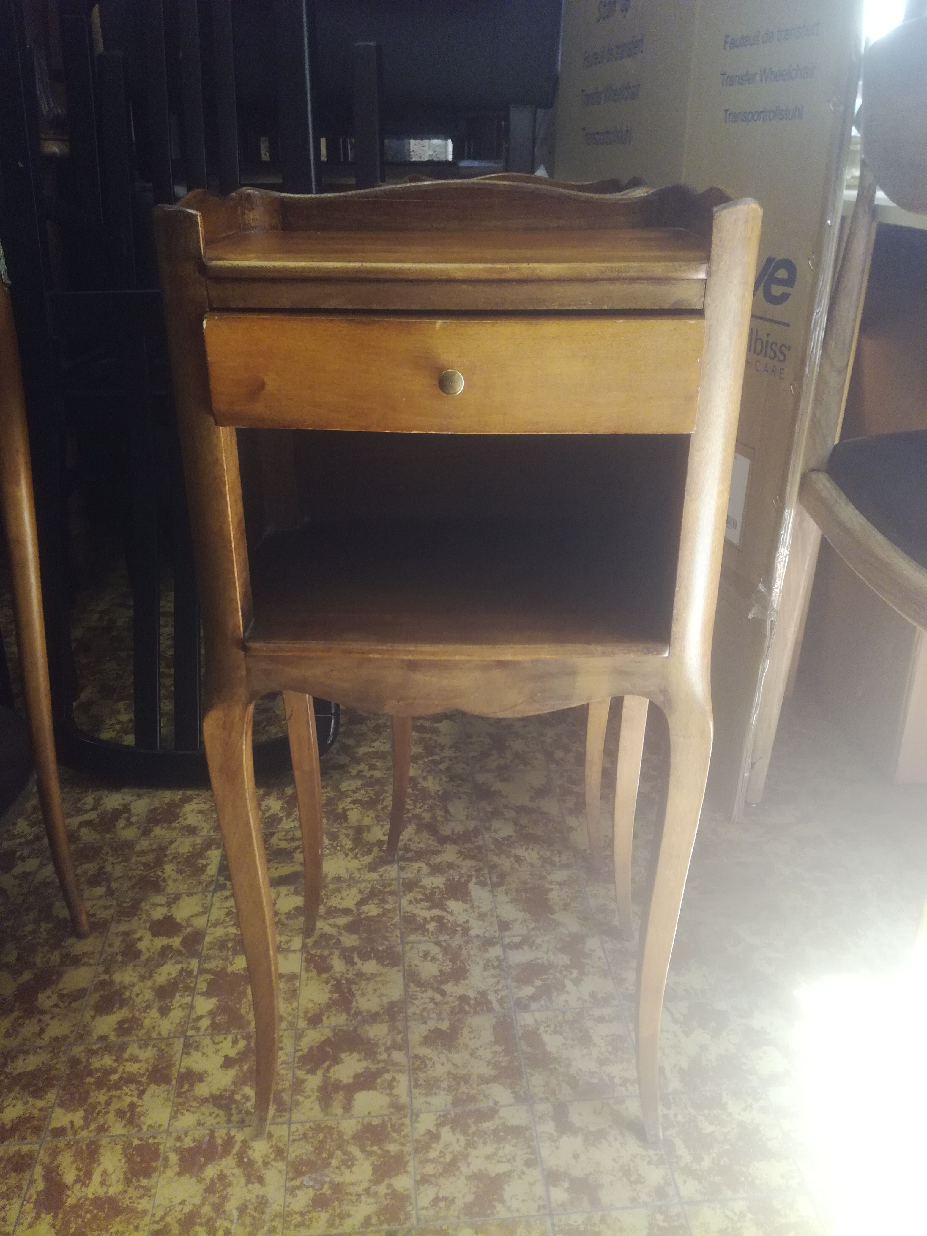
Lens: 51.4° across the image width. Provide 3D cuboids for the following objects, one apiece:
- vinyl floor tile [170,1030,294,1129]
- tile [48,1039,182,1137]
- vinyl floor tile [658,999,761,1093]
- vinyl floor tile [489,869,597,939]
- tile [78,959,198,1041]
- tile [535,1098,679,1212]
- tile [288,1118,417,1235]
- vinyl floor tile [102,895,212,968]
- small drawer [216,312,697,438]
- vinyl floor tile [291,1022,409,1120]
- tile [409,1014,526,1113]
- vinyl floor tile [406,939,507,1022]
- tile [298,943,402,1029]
[{"bbox_3d":[-0.198,0.400,0.836,0.099,0.004,0.099,-2,23,-5],"label":"vinyl floor tile"},{"bbox_3d":[-0.304,0.412,0.845,0.102,0.003,0.100,-2,26,-5],"label":"tile"},{"bbox_3d":[0.206,0.393,0.889,0.102,0.003,0.100,-2,26,-5],"label":"vinyl floor tile"},{"bbox_3d":[0.086,0.311,1.055,0.102,0.003,0.100,-2,26,-5],"label":"vinyl floor tile"},{"bbox_3d":[-0.313,0.370,0.932,0.102,0.003,0.100,-2,26,-5],"label":"tile"},{"bbox_3d":[0.111,0.426,0.770,0.099,0.004,0.099,-2,23,-5],"label":"tile"},{"bbox_3d":[-0.089,0.435,0.753,0.099,0.004,0.099,-2,23,-5],"label":"tile"},{"bbox_3d":[-0.322,0.327,1.020,0.102,0.003,0.100,-2,26,-5],"label":"vinyl floor tile"},{"bbox_3d":[-0.003,-0.172,0.601,0.261,0.061,0.226,1,26,1],"label":"small drawer"},{"bbox_3d":[-0.100,0.404,0.863,0.102,0.003,0.100,-2,26,-5],"label":"vinyl floor tile"},{"bbox_3d":[0.002,0.391,0.853,0.099,0.004,0.099,-2,23,-5],"label":"tile"},{"bbox_3d":[-0.008,0.352,0.944,0.099,0.004,0.099,-2,23,-5],"label":"vinyl floor tile"},{"bbox_3d":[-0.107,0.356,0.936,0.099,0.004,0.099,-2,23,-5],"label":"tile"}]

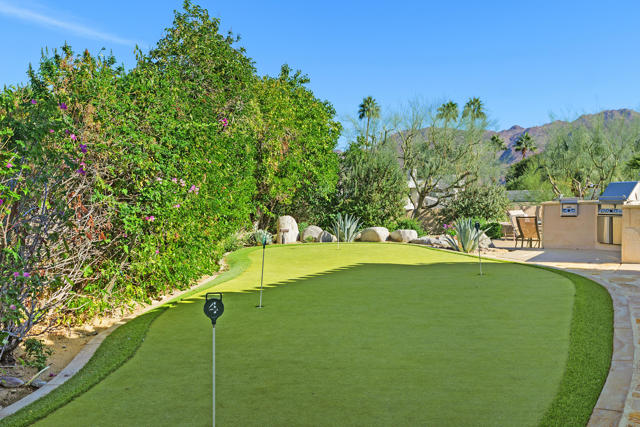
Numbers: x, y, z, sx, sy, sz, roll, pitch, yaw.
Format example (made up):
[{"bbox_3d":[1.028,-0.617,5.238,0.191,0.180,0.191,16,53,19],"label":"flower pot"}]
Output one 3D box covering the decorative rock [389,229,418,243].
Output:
[{"bbox_3d":[2.200,0.592,16.200,0.729,0.351,0.550,0,2,0],"label":"decorative rock"}]

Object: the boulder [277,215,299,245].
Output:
[{"bbox_3d":[-0.800,0.416,15.800,0.533,0.731,0.420,0,2,0],"label":"boulder"}]

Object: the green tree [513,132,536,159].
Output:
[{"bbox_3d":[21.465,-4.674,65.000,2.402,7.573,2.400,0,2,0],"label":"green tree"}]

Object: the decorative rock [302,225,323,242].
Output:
[{"bbox_3d":[-0.189,0.538,16.200,0.560,0.450,0.500,0,2,0],"label":"decorative rock"}]

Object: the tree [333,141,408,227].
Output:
[{"bbox_3d":[1.485,-0.787,18.300,2.176,2.867,2.000,0,2,0],"label":"tree"}]

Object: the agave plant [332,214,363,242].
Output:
[{"bbox_3d":[0.703,0.368,15.900,0.818,0.761,0.780,0,2,0],"label":"agave plant"}]

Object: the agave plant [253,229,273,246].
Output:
[{"bbox_3d":[-1.392,0.592,15.200,0.489,0.427,0.470,0,2,0],"label":"agave plant"}]

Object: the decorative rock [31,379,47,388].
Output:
[{"bbox_3d":[-1.866,1.139,4.150,0.123,0.070,0.100,0,2,0],"label":"decorative rock"}]

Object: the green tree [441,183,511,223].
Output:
[{"bbox_3d":[4.587,-0.176,18.300,2.088,1.470,1.800,0,2,0],"label":"green tree"}]

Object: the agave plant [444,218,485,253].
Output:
[{"bbox_3d":[3.236,0.479,13.700,0.991,0.760,0.900,0,2,0],"label":"agave plant"}]

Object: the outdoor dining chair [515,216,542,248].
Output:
[{"bbox_3d":[4.992,0.512,14.900,0.580,0.867,0.620,2,2,41],"label":"outdoor dining chair"}]

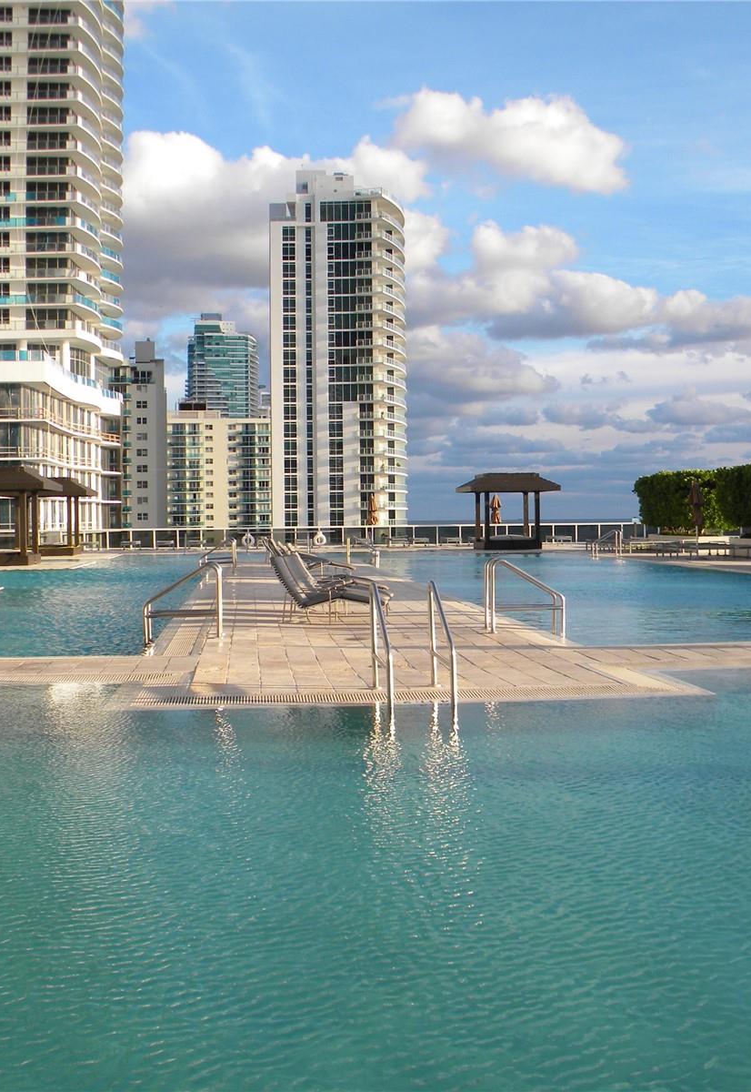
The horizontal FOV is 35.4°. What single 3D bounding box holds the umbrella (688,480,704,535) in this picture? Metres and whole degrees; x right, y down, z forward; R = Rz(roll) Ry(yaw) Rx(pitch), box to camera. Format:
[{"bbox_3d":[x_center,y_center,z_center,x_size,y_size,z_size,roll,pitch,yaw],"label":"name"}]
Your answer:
[{"bbox_3d":[11.036,-0.941,40.520,0.510,2.580,0.510,-1,1,0],"label":"umbrella"}]

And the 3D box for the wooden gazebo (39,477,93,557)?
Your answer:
[{"bbox_3d":[-13.830,-1.206,49.874,3.690,3.240,3.690,-1,1,-6],"label":"wooden gazebo"}]

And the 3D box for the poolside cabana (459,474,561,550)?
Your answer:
[{"bbox_3d":[5.669,-1.454,50.734,3.690,3.240,3.690,-1,1,-6],"label":"poolside cabana"}]

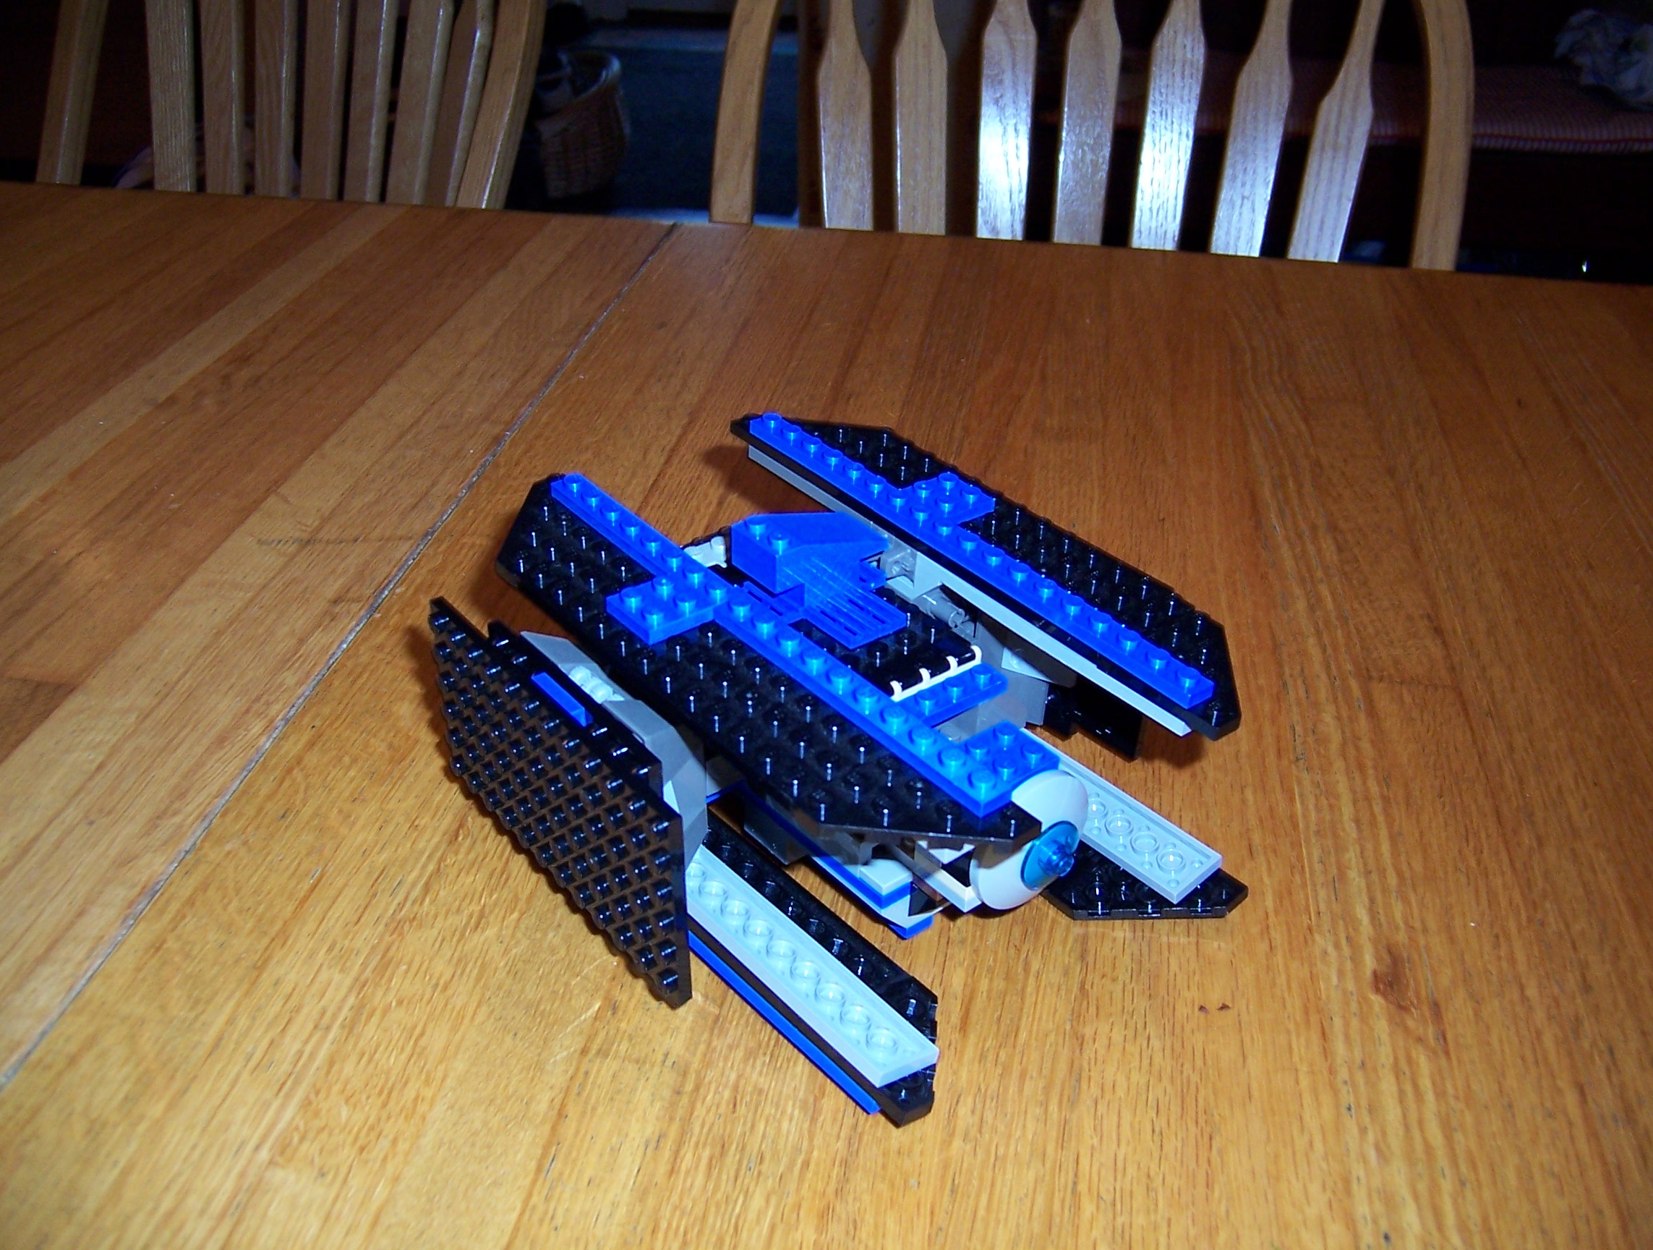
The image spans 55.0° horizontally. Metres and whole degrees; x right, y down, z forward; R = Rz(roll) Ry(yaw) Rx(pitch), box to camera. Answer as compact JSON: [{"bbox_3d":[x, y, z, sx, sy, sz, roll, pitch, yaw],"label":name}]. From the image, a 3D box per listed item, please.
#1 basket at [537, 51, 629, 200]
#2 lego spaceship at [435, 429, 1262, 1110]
[{"bbox_3d":[-0.527,-1.078,3.440,0.210,0.250,0.260,7,32,9],"label":"basket"},{"bbox_3d":[0.004,0.018,0.362,0.139,0.074,0.161,-22,40,-33],"label":"lego spaceship"}]

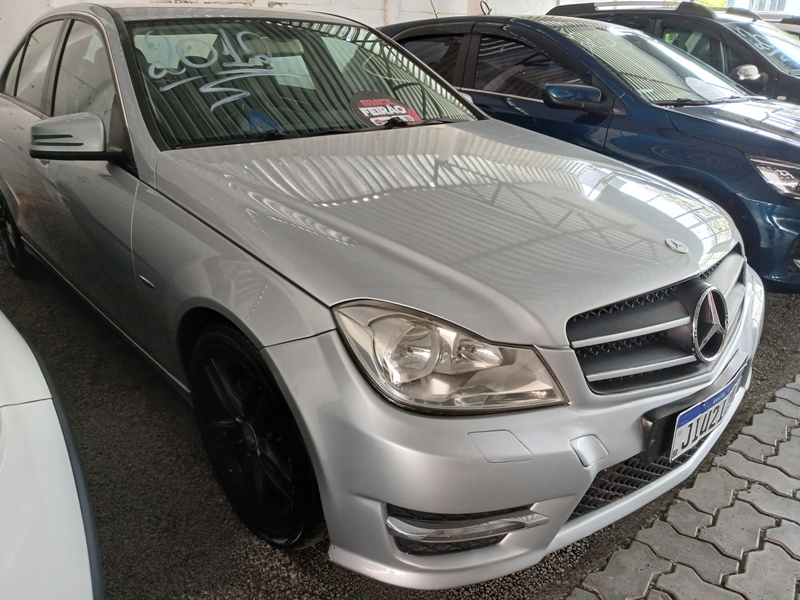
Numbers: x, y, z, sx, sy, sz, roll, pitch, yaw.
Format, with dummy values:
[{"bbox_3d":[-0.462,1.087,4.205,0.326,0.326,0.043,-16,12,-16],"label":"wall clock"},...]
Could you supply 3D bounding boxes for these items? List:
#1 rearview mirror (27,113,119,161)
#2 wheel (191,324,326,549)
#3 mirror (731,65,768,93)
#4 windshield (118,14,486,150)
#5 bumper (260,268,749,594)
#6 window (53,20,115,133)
[{"bbox_3d":[-1.003,-0.509,1.863,0.245,0.145,0.130,-18,28,-38],"label":"rearview mirror"},{"bbox_3d":[-0.337,0.327,1.636,0.230,0.630,0.635,-18,28,-38],"label":"wheel"},{"bbox_3d":[2.733,-1.732,4.700,0.250,0.190,0.160,-18,28,-38],"label":"mirror"},{"bbox_3d":[-0.324,-0.889,2.388,1.480,0.150,0.800,-18,59,-38],"label":"windshield"},{"bbox_3d":[0.568,0.170,1.738,1.770,0.560,0.670,-18,28,-38],"label":"bumper"},{"bbox_3d":[-1.226,-0.871,2.348,0.070,0.430,0.760,6,12,-45],"label":"window"}]

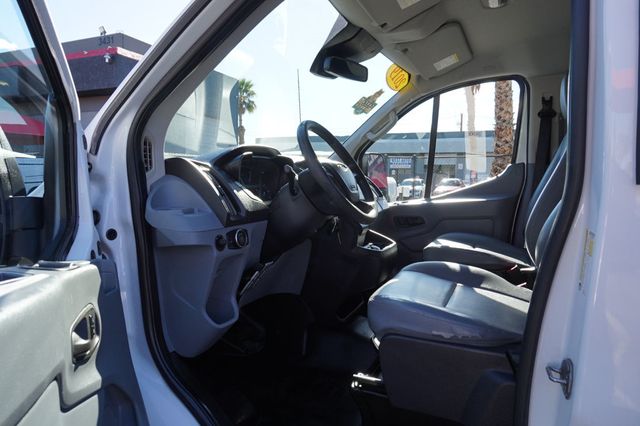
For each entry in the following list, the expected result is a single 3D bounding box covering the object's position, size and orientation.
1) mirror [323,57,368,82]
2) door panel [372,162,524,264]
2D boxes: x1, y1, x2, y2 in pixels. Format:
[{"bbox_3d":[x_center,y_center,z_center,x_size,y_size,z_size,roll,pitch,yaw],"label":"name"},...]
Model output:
[{"bbox_3d":[0.112,-0.594,1.776,0.040,0.065,0.250,6,9,41],"label":"mirror"},{"bbox_3d":[0.678,0.063,2.505,0.940,0.690,0.120,1,6,23],"label":"door panel"}]

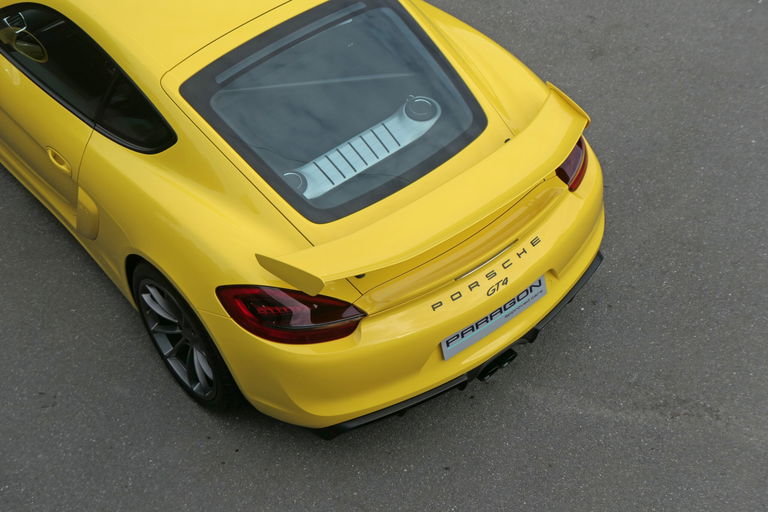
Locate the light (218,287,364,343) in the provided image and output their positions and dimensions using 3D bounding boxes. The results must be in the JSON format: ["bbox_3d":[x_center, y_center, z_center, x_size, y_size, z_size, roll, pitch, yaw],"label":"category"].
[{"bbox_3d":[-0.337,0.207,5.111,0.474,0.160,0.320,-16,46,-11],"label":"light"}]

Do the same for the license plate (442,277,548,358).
[{"bbox_3d":[0.420,0.237,5.355,0.520,0.111,0.014,-32,48,-25],"label":"license plate"}]

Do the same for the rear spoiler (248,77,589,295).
[{"bbox_3d":[0.227,-0.217,5.192,1.430,0.140,0.460,-32,51,-25],"label":"rear spoiler"}]

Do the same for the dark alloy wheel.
[{"bbox_3d":[-0.722,0.270,5.686,0.290,0.680,0.680,-32,51,-25],"label":"dark alloy wheel"}]

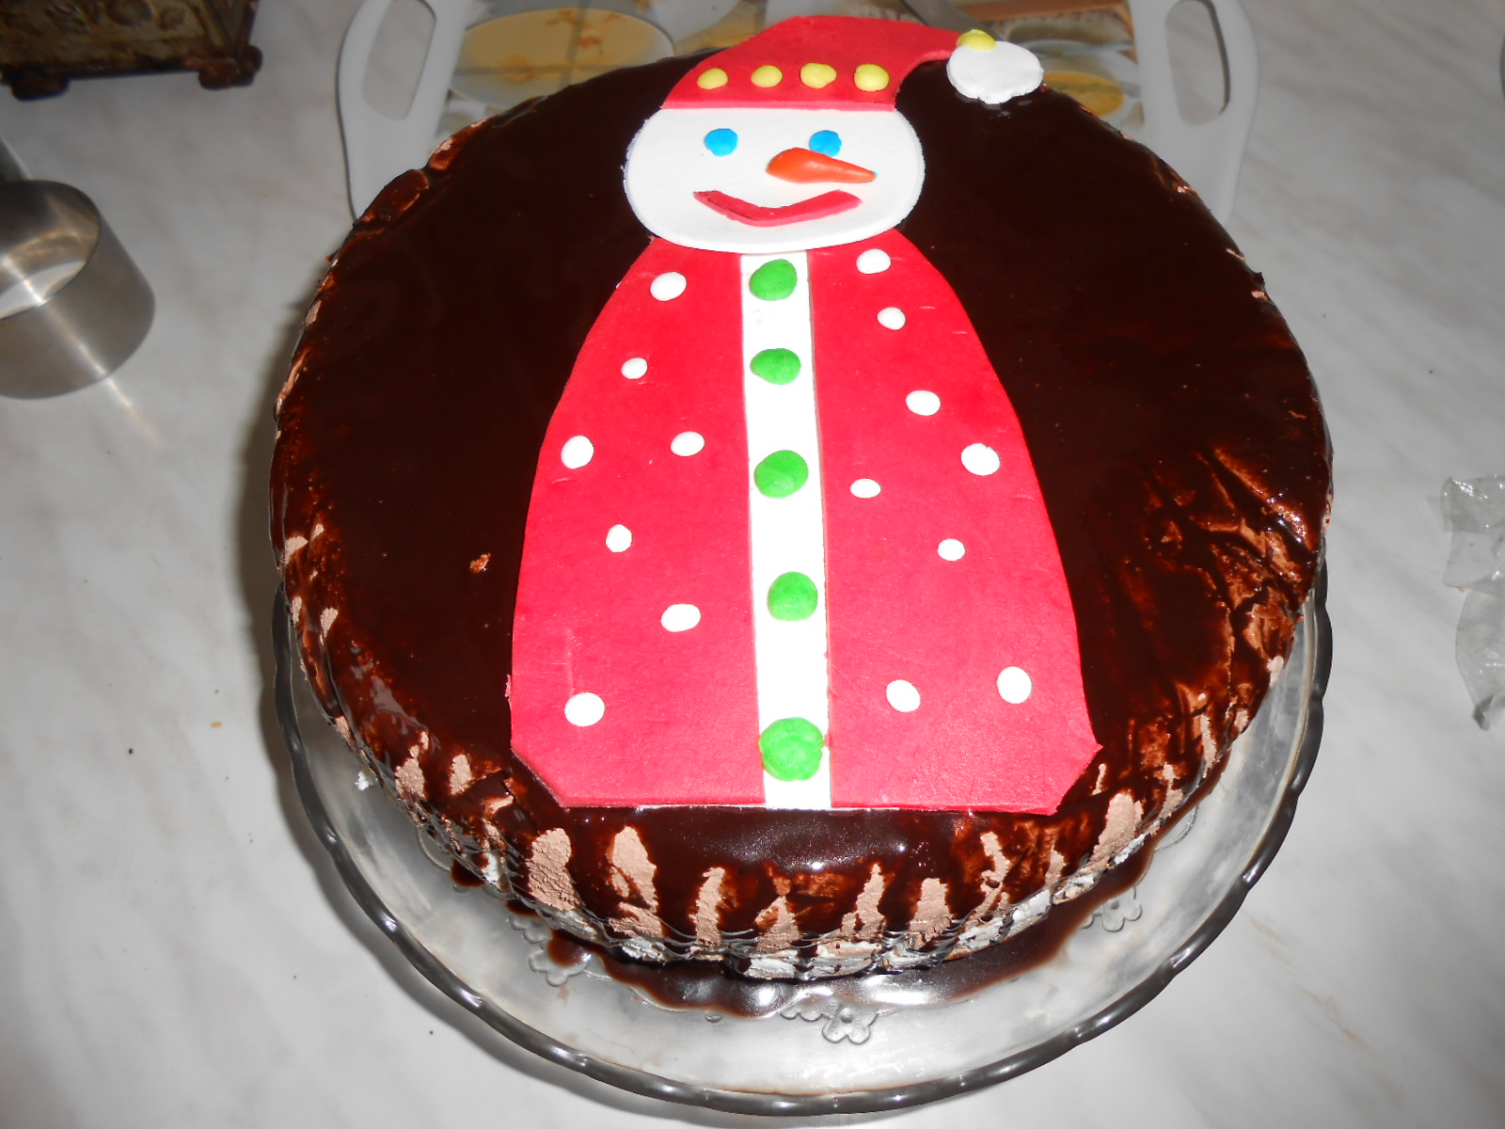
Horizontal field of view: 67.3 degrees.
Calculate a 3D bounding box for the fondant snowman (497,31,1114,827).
[{"bbox_3d":[0.018,-0.066,0.290,0.135,0.016,0.267,-1,57,2],"label":"fondant snowman"}]

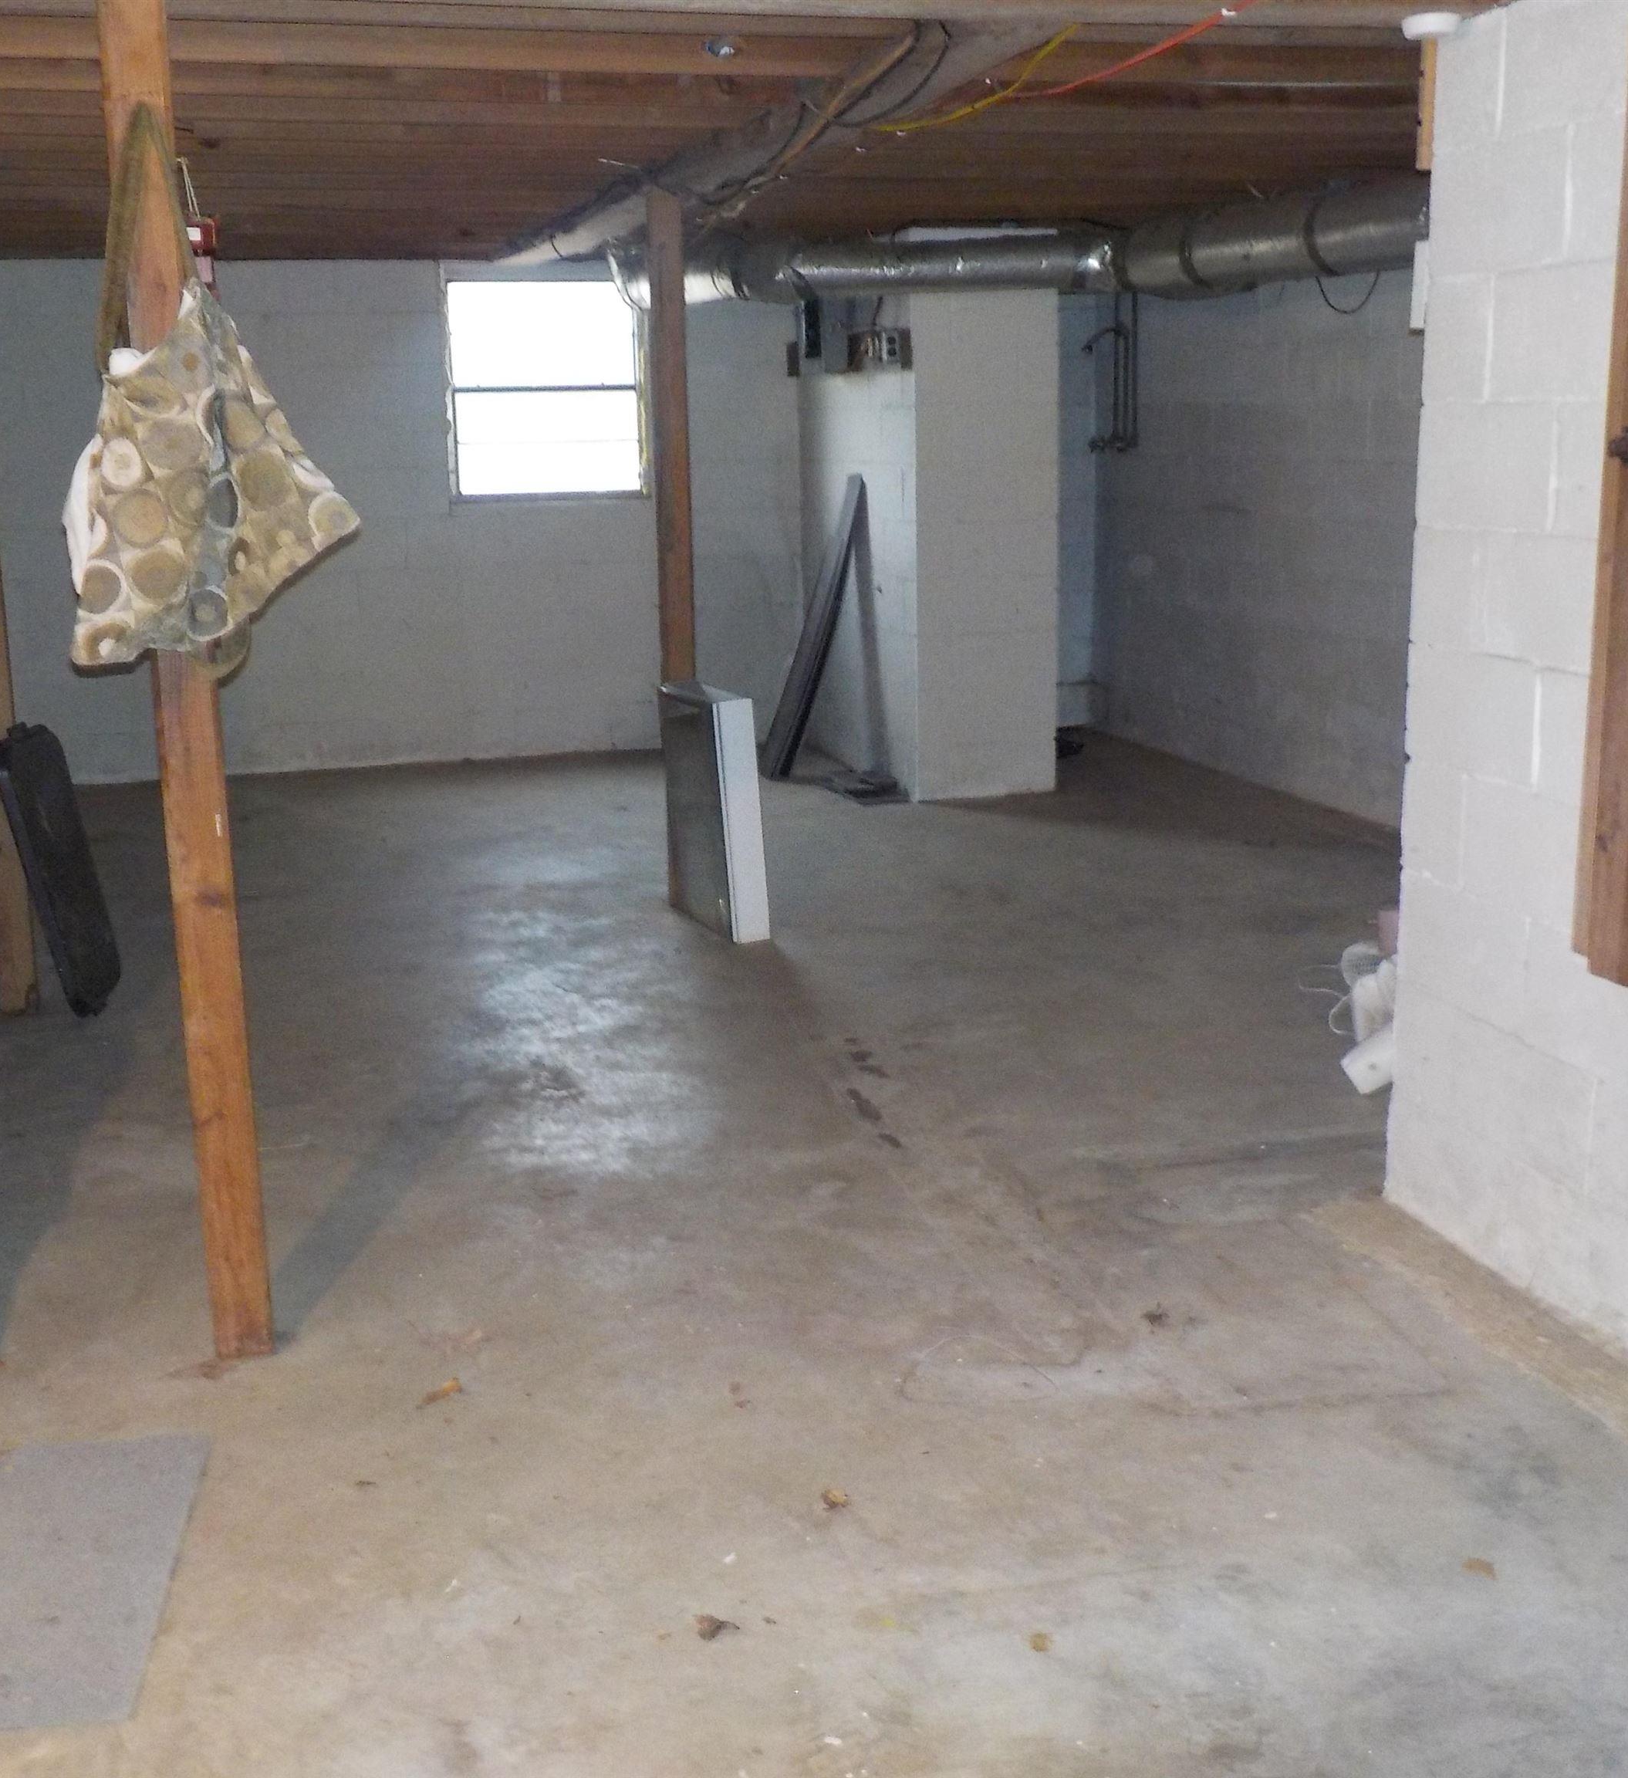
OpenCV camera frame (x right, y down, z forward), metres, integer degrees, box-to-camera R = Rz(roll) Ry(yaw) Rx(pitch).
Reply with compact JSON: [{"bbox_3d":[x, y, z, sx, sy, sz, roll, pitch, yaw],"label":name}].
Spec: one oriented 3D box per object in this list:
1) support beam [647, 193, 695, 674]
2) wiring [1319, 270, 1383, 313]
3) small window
[{"bbox_3d":[-0.394,-0.941,5.846,0.089,2.018,0.089,-4,12,-14],"label":"support beam"},{"bbox_3d":[1.582,-1.764,6.050,0.190,0.140,0.040,-4,12,-14],"label":"wiring"},{"bbox_3d":[-1.087,-2.047,8.429,0.795,0.878,0.100,-4,12,-14],"label":"small window"}]

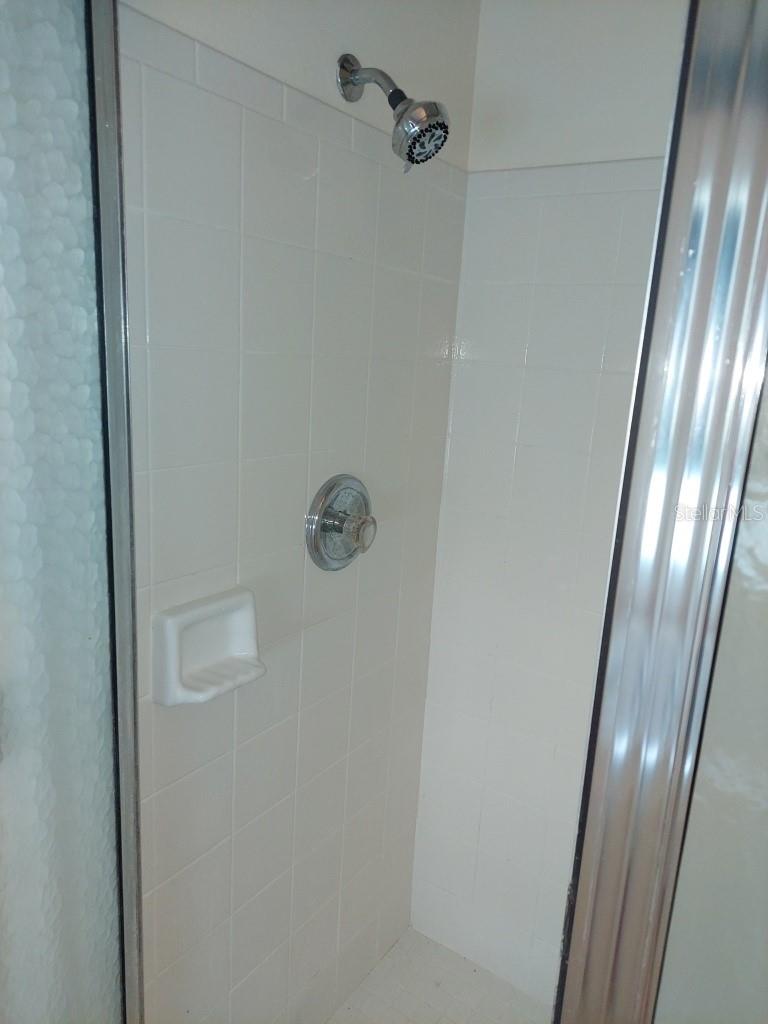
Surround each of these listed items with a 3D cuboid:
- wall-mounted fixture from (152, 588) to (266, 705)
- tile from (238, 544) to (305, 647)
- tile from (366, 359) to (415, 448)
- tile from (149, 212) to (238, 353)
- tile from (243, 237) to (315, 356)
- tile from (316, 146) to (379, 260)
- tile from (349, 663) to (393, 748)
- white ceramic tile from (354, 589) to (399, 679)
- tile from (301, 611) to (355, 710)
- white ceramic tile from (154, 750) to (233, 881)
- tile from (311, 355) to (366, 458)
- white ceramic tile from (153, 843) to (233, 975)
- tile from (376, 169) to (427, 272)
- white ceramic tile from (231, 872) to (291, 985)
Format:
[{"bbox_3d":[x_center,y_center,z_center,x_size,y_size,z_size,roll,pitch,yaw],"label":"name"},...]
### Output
[{"bbox_3d":[-0.236,0.190,0.995,0.069,0.127,0.160,12,15,33],"label":"wall-mounted fixture"},{"bbox_3d":[-0.182,0.139,1.133,0.009,0.152,0.152,12,15,33],"label":"tile"},{"bbox_3d":[0.011,-0.205,1.302,0.009,0.150,0.149,12,15,34],"label":"tile"},{"bbox_3d":[-0.241,-0.287,0.906,0.009,0.152,0.152,12,15,33],"label":"tile"},{"bbox_3d":[-0.153,-0.309,1.026,0.009,0.150,0.149,12,15,34],"label":"tile"},{"bbox_3d":[-0.057,-0.480,1.118,0.009,0.151,0.151,12,15,33],"label":"tile"},{"bbox_3d":[-0.025,0.391,1.444,0.009,0.151,0.151,12,15,33],"label":"tile"},{"bbox_3d":[-0.016,0.242,1.410,0.009,0.151,0.151,12,15,33],"label":"white ceramic tile"},{"bbox_3d":[-0.103,0.264,1.293,0.009,0.152,0.152,12,15,33],"label":"tile"},{"bbox_3d":[-0.287,0.459,1.079,0.009,0.152,0.152,12,15,33],"label":"white ceramic tile"},{"bbox_3d":[-0.076,-0.183,1.189,0.009,0.152,0.152,12,15,33],"label":"tile"},{"bbox_3d":[-0.296,0.610,1.111,0.009,0.152,0.152,12,15,33],"label":"white ceramic tile"},{"bbox_3d":[0.030,-0.505,1.245,0.009,0.152,0.152,12,15,33],"label":"tile"},{"bbox_3d":[-0.216,0.730,1.261,0.009,0.150,0.149,12,15,34],"label":"white ceramic tile"}]

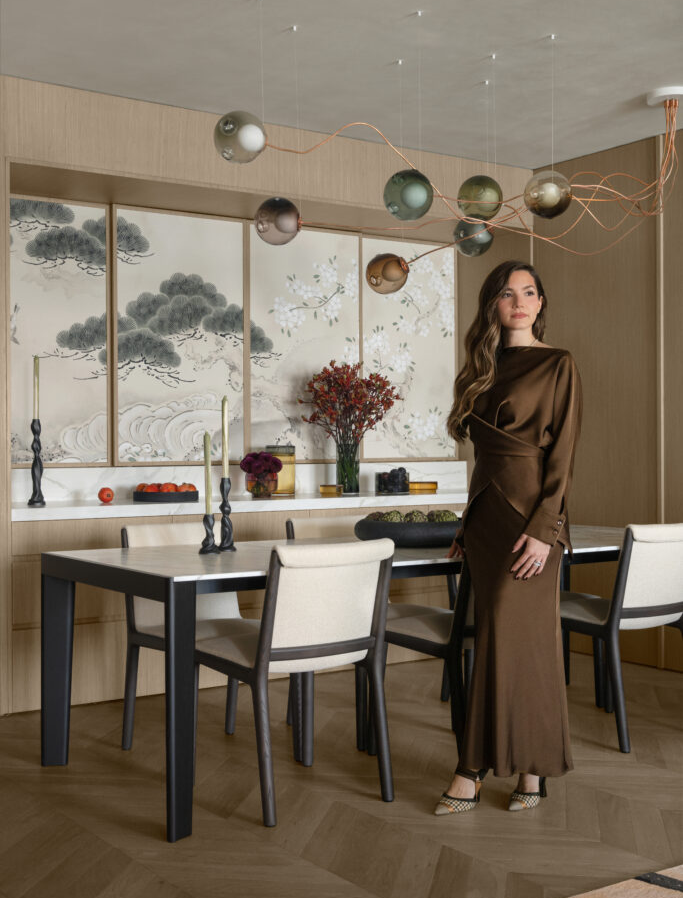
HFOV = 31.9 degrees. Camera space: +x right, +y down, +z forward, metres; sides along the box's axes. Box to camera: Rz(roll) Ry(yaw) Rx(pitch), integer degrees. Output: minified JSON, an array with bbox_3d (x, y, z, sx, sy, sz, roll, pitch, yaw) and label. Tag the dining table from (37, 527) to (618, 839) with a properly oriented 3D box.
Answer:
[{"bbox_3d":[0.306,0.731,4.491,2.591,0.741,0.997,0,0,-35],"label":"dining table"}]

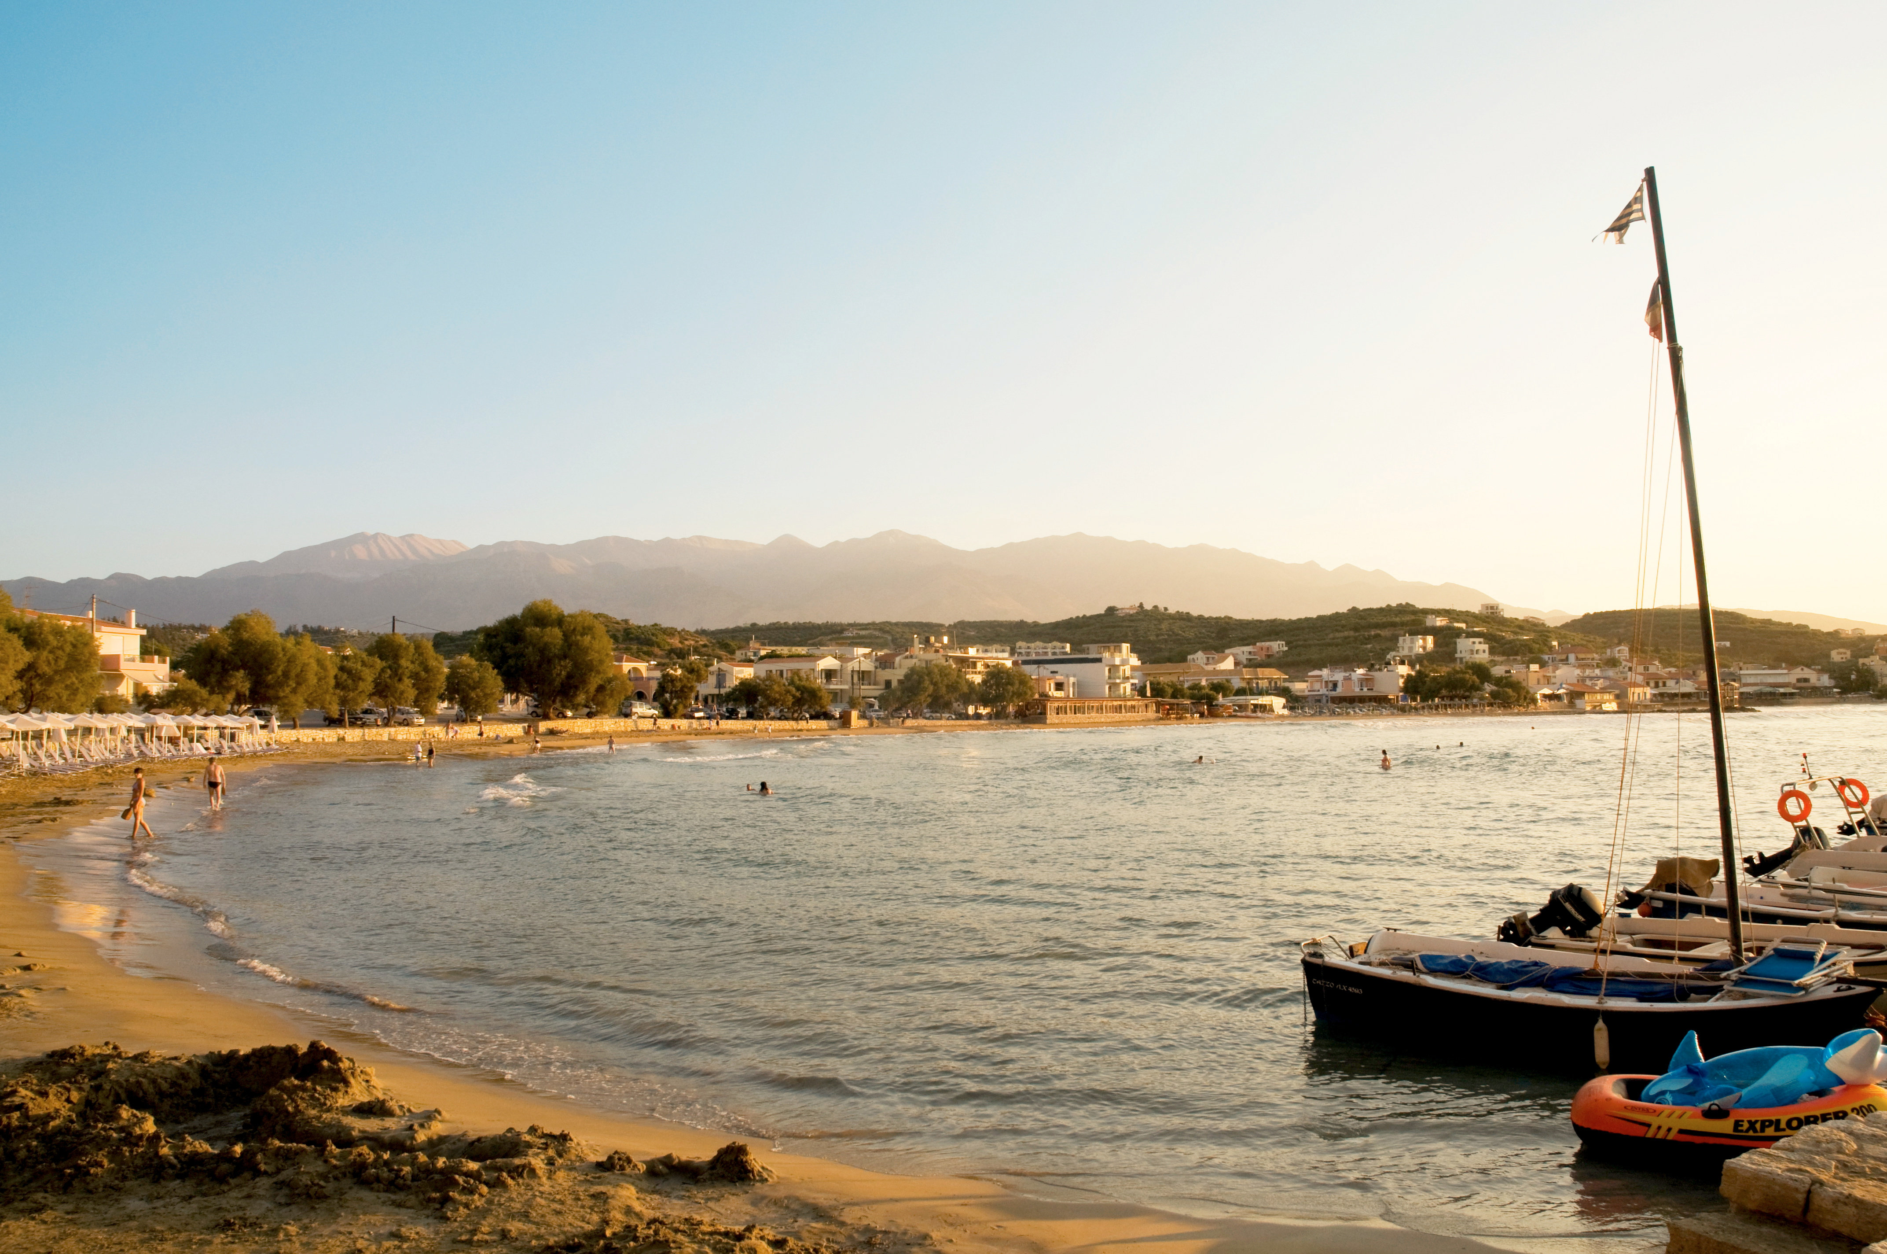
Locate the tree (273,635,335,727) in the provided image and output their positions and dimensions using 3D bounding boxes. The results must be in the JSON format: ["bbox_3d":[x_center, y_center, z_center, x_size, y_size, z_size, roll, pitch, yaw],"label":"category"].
[{"bbox_3d":[-46.011,3.963,102.000,4.267,6.755,4.053,1,-4,-24],"label":"tree"}]

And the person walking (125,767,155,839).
[{"bbox_3d":[-18.741,4.118,33.000,0.600,1.697,0.460,1,-4,-29],"label":"person walking"}]

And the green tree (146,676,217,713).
[{"bbox_3d":[-52.253,5.160,97.000,4.453,3.541,4.231,1,-4,-28],"label":"green tree"}]

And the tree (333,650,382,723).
[{"bbox_3d":[-43.171,4.610,104.000,3.506,5.640,3.331,0,-4,-23],"label":"tree"}]

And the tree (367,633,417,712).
[{"bbox_3d":[-41.682,3.990,107.000,3.536,6.975,3.359,0,-4,-21],"label":"tree"}]

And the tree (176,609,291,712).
[{"bbox_3d":[-53.066,3.096,106.000,8.008,8.734,7.607,1,-4,-27],"label":"tree"}]

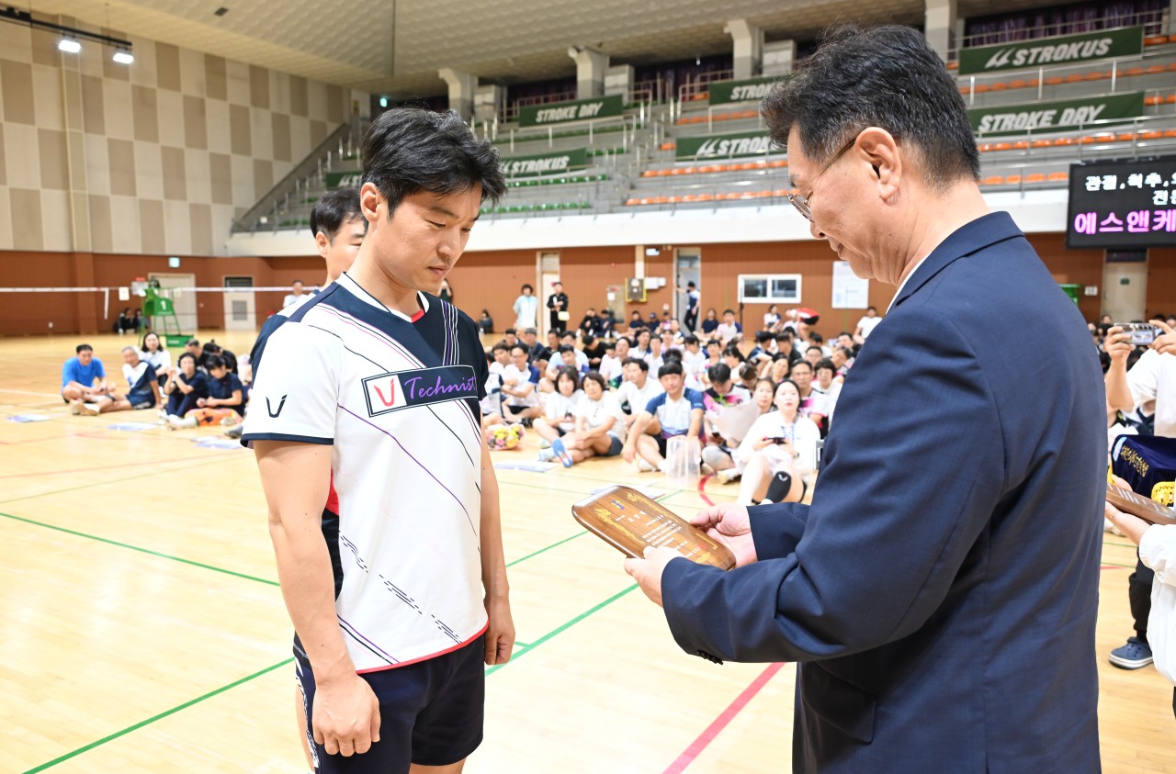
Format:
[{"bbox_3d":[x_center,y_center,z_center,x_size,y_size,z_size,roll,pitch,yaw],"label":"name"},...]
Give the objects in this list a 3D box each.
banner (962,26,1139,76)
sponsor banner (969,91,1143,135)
[{"bbox_3d":[12.203,-8.915,24.322,4.378,0.700,0.050,4,7,32],"label":"banner"},{"bbox_3d":[11.025,-6.598,22.348,4.378,0.700,0.050,4,7,32],"label":"sponsor banner"}]

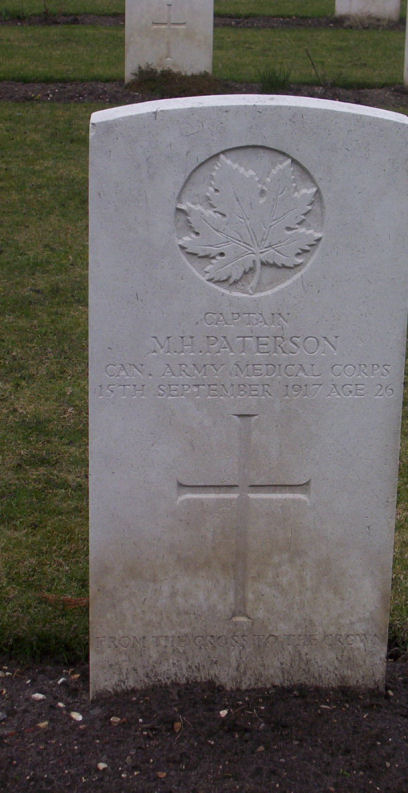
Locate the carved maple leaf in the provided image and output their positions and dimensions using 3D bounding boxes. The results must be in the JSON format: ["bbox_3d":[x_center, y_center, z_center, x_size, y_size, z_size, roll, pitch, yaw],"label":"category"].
[{"bbox_3d":[0.053,-0.203,2.187,0.173,0.167,0.012,0,19,-4],"label":"carved maple leaf"}]

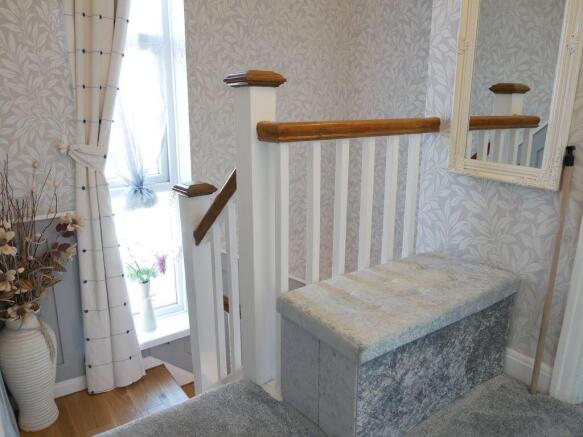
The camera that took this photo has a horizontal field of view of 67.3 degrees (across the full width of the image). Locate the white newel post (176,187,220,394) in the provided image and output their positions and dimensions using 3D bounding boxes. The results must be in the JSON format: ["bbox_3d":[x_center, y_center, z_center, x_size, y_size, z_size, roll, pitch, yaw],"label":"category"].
[{"bbox_3d":[-0.406,0.347,1.979,0.137,1.022,0.137,-10,17,-35],"label":"white newel post"}]

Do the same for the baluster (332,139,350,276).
[{"bbox_3d":[0.177,0.145,1.597,0.031,0.860,0.031,-10,17,-35],"label":"baluster"}]

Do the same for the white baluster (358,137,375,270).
[{"bbox_3d":[0.280,0.126,1.672,0.031,0.860,0.031,-10,17,-35],"label":"white baluster"}]

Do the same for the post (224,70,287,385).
[{"bbox_3d":[-0.115,0.062,1.489,0.141,1.064,0.141,-10,17,-35],"label":"post"}]

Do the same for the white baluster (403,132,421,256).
[{"bbox_3d":[0.486,0.088,1.821,0.031,0.860,0.031,-10,17,-35],"label":"white baluster"}]

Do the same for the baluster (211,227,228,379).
[{"bbox_3d":[-0.298,0.352,1.815,0.031,0.712,0.031,-10,17,-35],"label":"baluster"}]

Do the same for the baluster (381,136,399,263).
[{"bbox_3d":[0.383,0.107,1.746,0.031,0.860,0.031,-10,17,-35],"label":"baluster"}]

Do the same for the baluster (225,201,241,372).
[{"bbox_3d":[-0.222,0.256,1.685,0.031,0.703,0.031,-10,17,-35],"label":"baluster"}]

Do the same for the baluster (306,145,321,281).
[{"bbox_3d":[0.074,0.163,1.523,0.031,0.860,0.031,-10,17,-35],"label":"baluster"}]

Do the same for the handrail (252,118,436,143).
[{"bbox_3d":[0.243,-0.315,1.536,0.782,0.060,0.117,-10,17,-35],"label":"handrail"}]

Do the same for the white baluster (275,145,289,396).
[{"bbox_3d":[-0.029,0.182,1.448,0.031,0.860,0.031,-10,17,-35],"label":"white baluster"}]

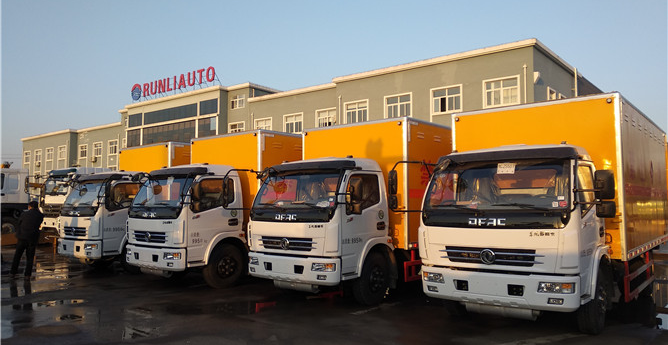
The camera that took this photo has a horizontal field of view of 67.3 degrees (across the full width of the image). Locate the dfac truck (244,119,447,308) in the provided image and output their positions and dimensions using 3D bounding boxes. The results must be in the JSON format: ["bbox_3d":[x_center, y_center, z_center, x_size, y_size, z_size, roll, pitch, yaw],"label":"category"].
[{"bbox_3d":[1.361,0.714,10.365,2.400,3.070,6.830,-3,-5,39],"label":"dfac truck"}]

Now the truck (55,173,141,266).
[{"bbox_3d":[-3.725,0.926,13.802,2.405,3.046,6.696,-3,-5,40],"label":"truck"}]

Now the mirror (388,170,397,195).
[{"bbox_3d":[0.775,0.132,6.599,0.080,0.330,0.190,1,-4,-18],"label":"mirror"}]

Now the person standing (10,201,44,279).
[{"bbox_3d":[-6.818,1.485,11.185,0.600,1.690,0.430,1,-4,-22],"label":"person standing"}]

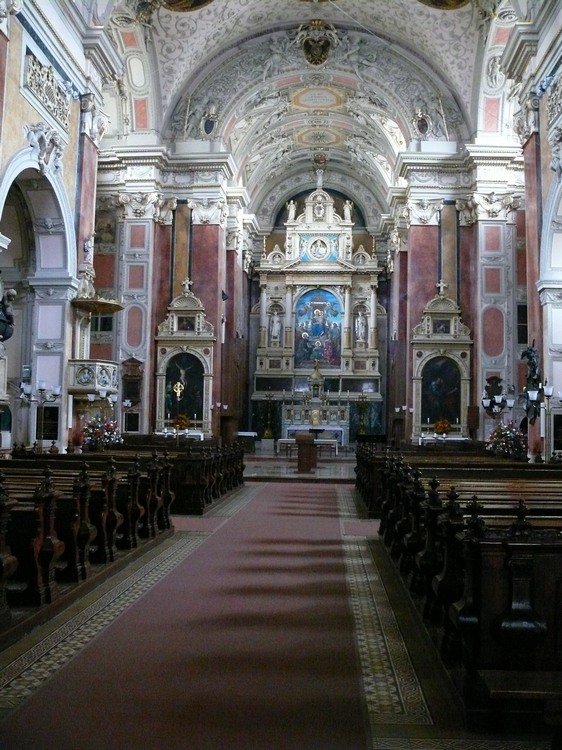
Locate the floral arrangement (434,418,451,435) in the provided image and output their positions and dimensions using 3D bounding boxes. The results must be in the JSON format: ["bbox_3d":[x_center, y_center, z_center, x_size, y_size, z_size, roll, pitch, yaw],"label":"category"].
[{"bbox_3d":[6.979,2.225,32.760,0.701,0.701,0.613,1,-4,4],"label":"floral arrangement"}]

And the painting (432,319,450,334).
[{"bbox_3d":[7.107,-2.128,33.572,0.774,0.668,0.100,1,-4,4],"label":"painting"}]

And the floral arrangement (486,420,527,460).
[{"bbox_3d":[5.934,1.706,19.904,1.098,1.098,1.018,1,-4,4],"label":"floral arrangement"}]

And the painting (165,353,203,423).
[{"bbox_3d":[-4.335,0.538,34.101,1.714,3.102,0.120,1,-4,4],"label":"painting"}]

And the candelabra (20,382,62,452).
[{"bbox_3d":[-5.053,1.367,15.881,0.820,2.424,0.500,1,-4,4],"label":"candelabra"}]

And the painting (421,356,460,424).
[{"bbox_3d":[7.010,0.687,33.173,1.745,2.983,0.150,1,-4,4],"label":"painting"}]

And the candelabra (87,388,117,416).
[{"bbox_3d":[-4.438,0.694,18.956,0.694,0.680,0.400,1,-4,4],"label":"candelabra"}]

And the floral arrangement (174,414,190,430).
[{"bbox_3d":[-4.351,2.098,33.485,0.665,0.699,0.620,1,-4,4],"label":"floral arrangement"}]

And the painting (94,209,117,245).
[{"bbox_3d":[-8.212,-6.931,35.382,1.161,1.683,0.100,1,-4,4],"label":"painting"}]

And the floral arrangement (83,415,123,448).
[{"bbox_3d":[-5.275,1.684,22.403,1.046,1.000,0.950,1,-4,4],"label":"floral arrangement"}]

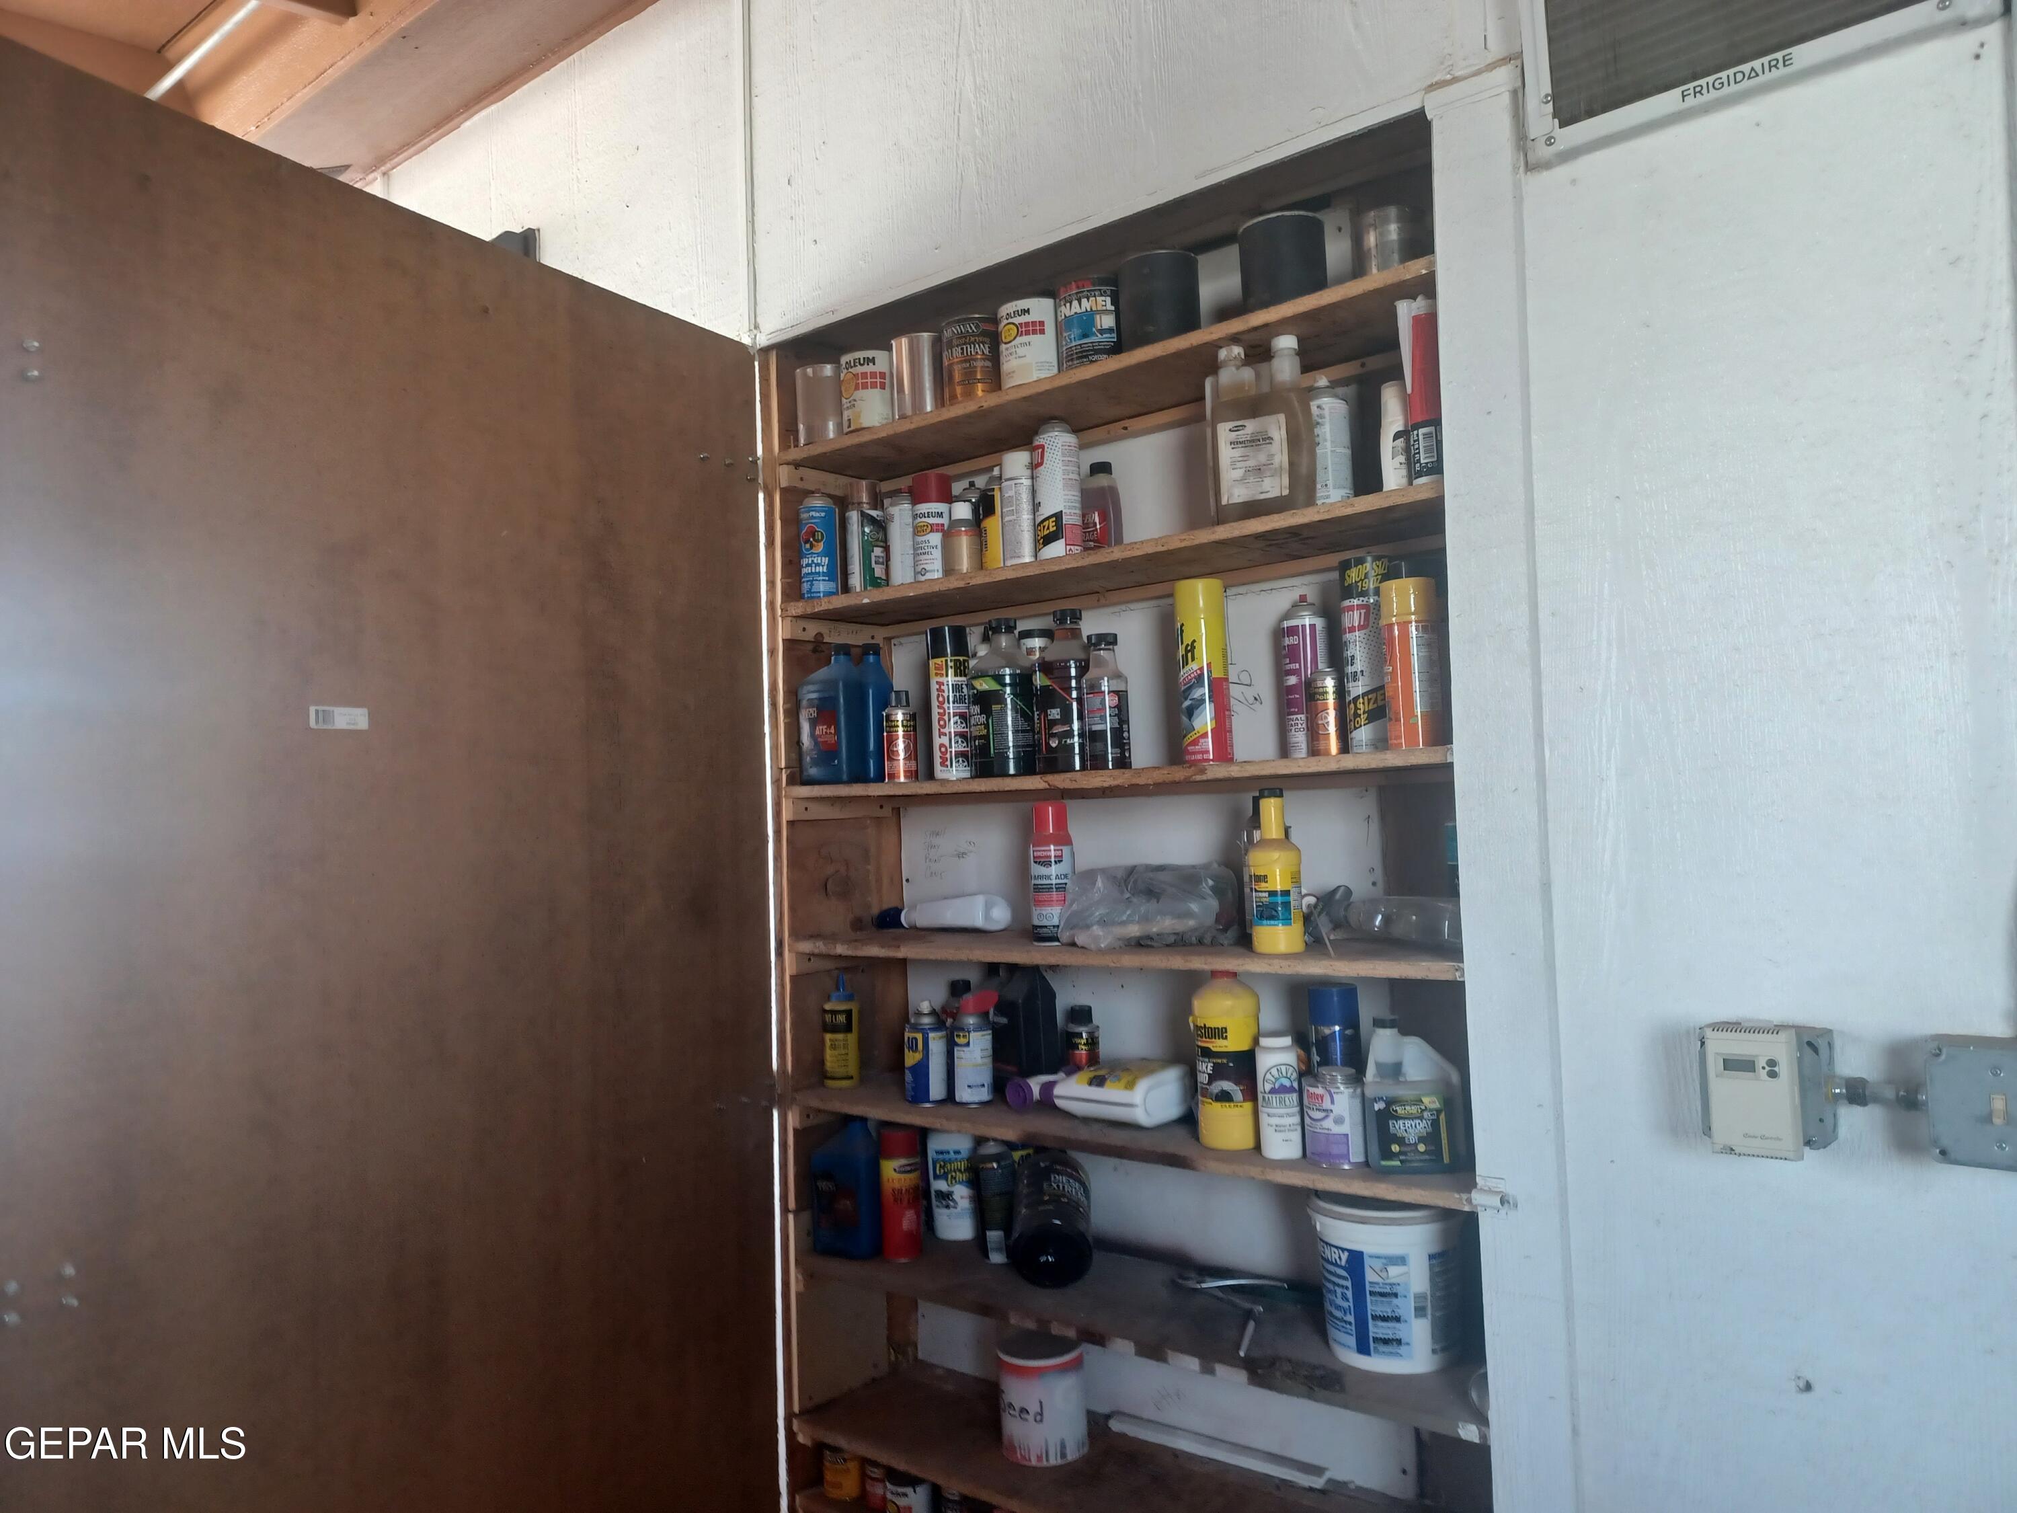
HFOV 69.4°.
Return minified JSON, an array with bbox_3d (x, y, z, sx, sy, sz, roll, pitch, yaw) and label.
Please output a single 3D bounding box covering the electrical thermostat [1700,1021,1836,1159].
[{"bbox_3d":[0.696,0.306,1.342,0.103,0.109,0.076,-4,-4,41],"label":"electrical thermostat"}]

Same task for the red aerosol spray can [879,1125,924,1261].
[{"bbox_3d":[-0.182,0.741,2.467,0.067,0.203,0.067,-2,-3,0],"label":"red aerosol spray can"}]

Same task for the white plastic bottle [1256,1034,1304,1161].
[{"bbox_3d":[0.354,0.441,1.893,0.056,0.153,0.054,-3,-3,14],"label":"white plastic bottle"}]

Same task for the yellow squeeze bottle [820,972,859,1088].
[{"bbox_3d":[-0.290,0.473,2.515,0.062,0.189,0.062,-2,-3,0],"label":"yellow squeeze bottle"}]

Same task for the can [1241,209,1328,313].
[{"bbox_3d":[0.361,-0.633,1.914,0.111,0.126,0.111,-2,-3,0],"label":"can"}]

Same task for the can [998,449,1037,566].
[{"bbox_3d":[0.018,-0.379,2.261,0.052,0.184,0.052,-2,-3,0],"label":"can"}]

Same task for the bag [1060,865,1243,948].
[{"bbox_3d":[0.197,0.212,2.044,0.220,0.115,0.120,-5,-5,40],"label":"bag"}]

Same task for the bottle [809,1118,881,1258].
[{"bbox_3d":[-0.267,0.710,2.410,0.104,0.226,0.058,-3,-4,29],"label":"bottle"}]

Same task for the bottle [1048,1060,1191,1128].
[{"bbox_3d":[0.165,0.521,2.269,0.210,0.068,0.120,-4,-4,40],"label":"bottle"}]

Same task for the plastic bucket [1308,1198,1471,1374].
[{"bbox_3d":[0.491,0.674,1.883,0.200,0.194,0.200,-2,-3,0],"label":"plastic bucket"}]

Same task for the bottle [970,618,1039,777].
[{"bbox_3d":[-0.008,-0.085,2.149,0.096,0.233,0.096,-2,-4,0],"label":"bottle"}]

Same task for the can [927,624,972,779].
[{"bbox_3d":[-0.091,-0.082,2.280,0.065,0.241,0.065,-2,-3,0],"label":"can"}]

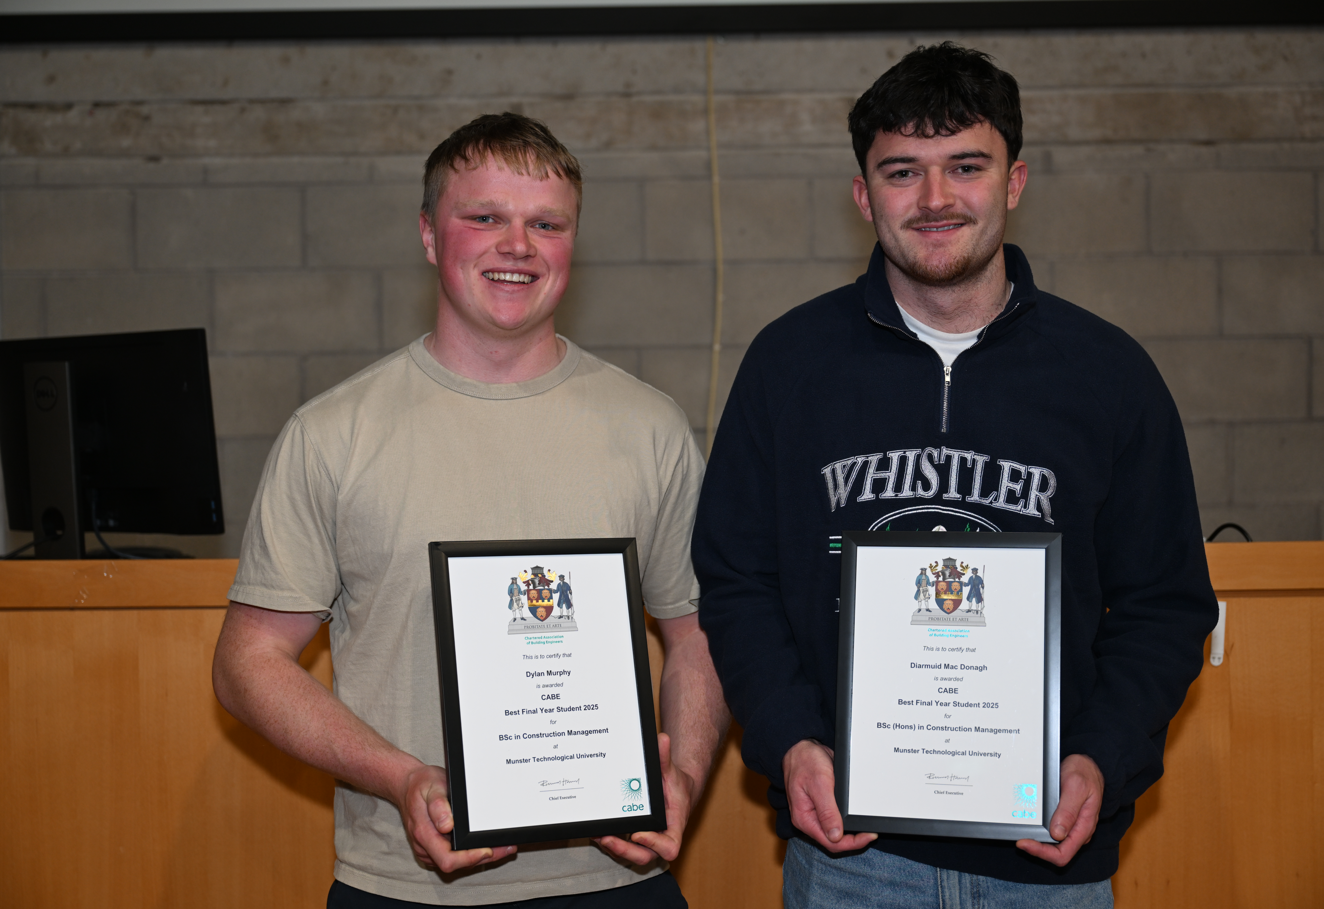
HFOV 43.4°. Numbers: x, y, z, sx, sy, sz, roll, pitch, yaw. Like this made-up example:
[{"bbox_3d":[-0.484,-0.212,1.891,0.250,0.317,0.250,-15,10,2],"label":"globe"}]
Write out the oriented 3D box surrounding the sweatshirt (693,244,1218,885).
[{"bbox_3d":[0.338,0.117,1.915,0.600,0.720,0.310,-1,1,12],"label":"sweatshirt"}]

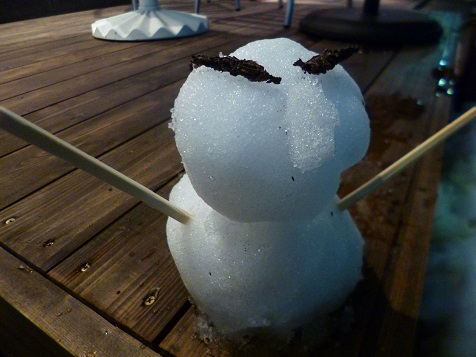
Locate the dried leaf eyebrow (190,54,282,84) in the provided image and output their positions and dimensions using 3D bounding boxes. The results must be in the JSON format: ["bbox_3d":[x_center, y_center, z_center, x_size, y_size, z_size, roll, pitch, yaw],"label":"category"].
[{"bbox_3d":[-0.003,-0.051,0.152,0.050,0.007,0.010,23,40,31],"label":"dried leaf eyebrow"}]

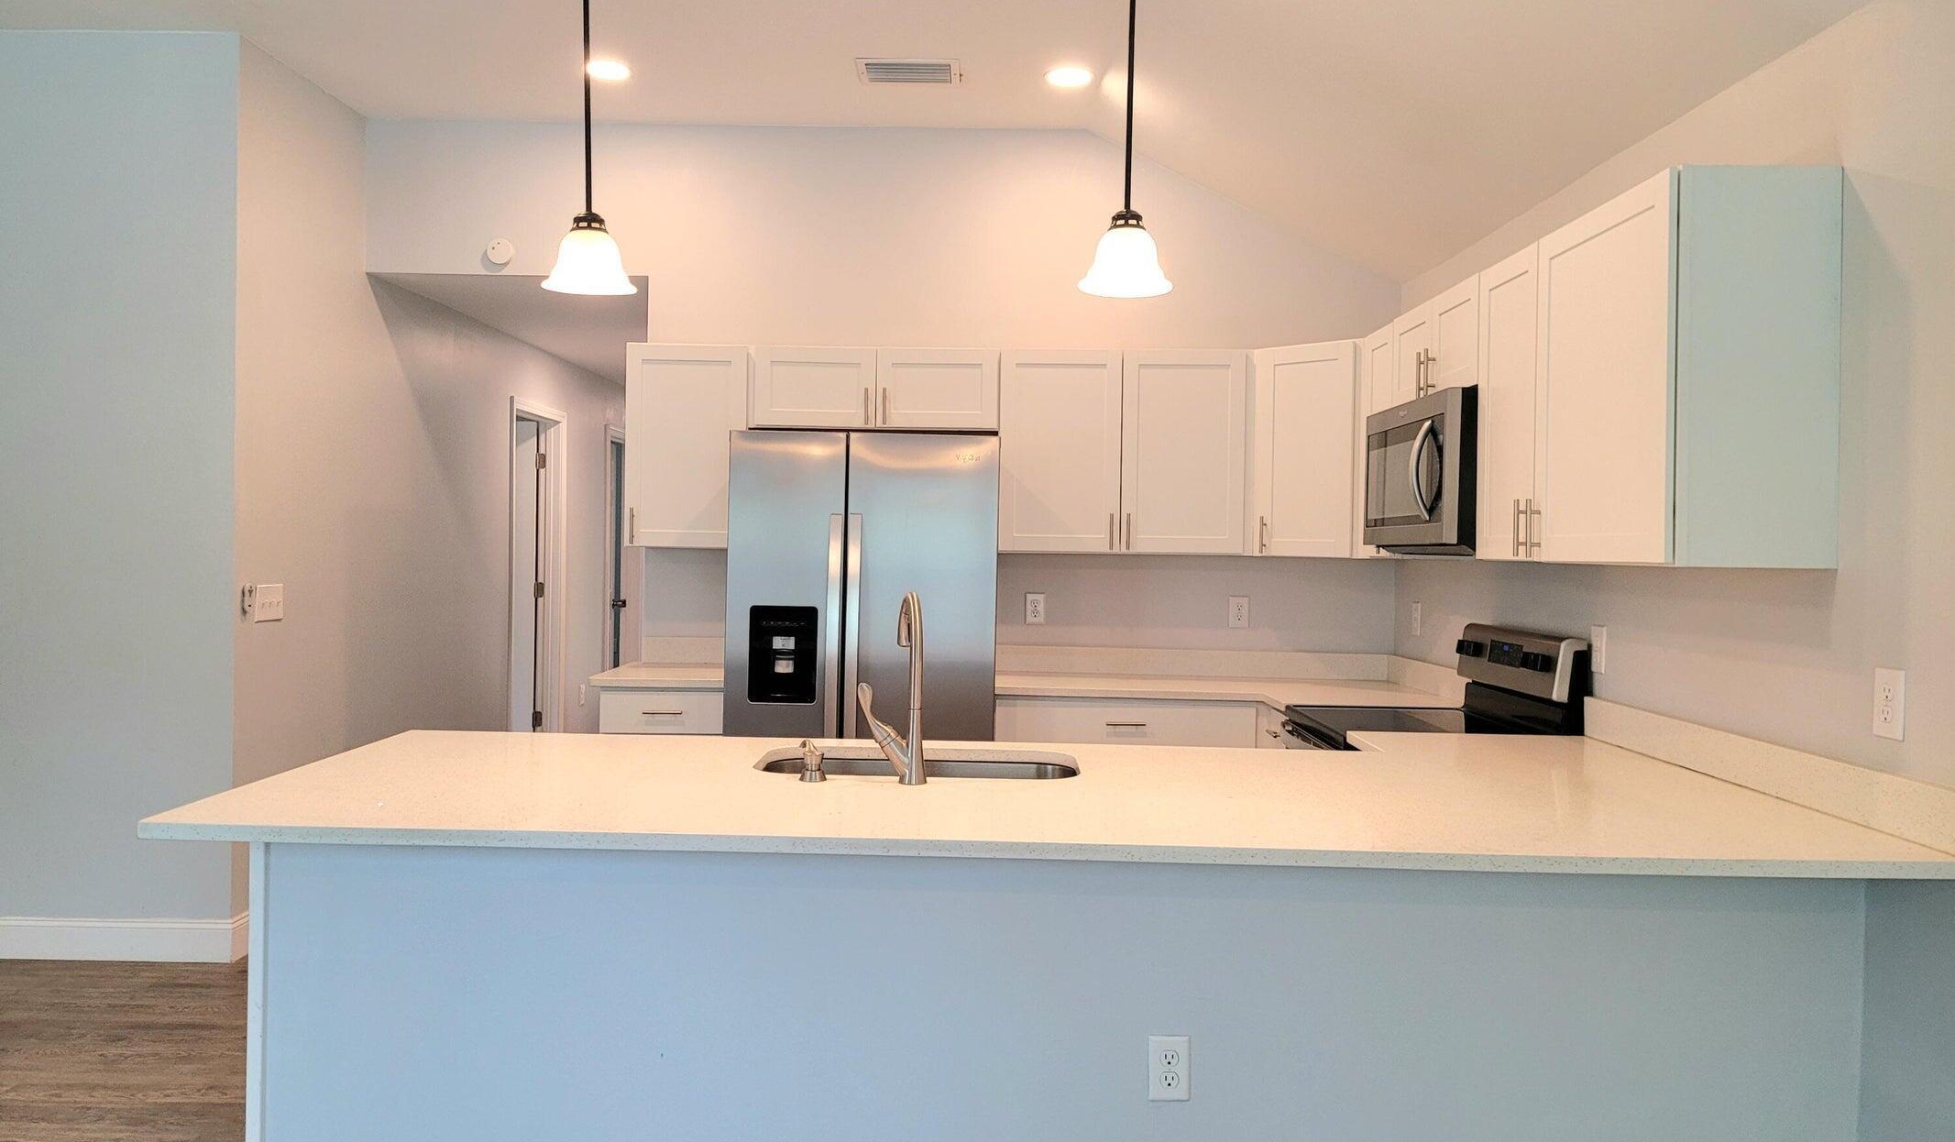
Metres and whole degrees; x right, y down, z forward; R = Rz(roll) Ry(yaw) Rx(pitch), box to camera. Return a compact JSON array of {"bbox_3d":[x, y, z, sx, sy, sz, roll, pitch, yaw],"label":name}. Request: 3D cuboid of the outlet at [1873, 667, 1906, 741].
[{"bbox_3d":[1.584,0.231,2.547,0.010,0.116,0.075,1,1,1],"label":"outlet"}]

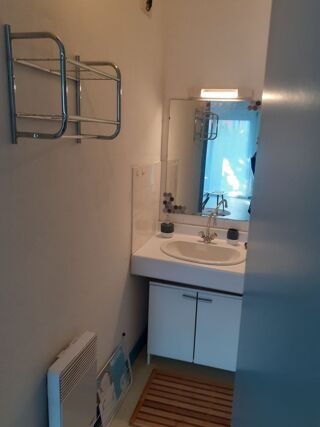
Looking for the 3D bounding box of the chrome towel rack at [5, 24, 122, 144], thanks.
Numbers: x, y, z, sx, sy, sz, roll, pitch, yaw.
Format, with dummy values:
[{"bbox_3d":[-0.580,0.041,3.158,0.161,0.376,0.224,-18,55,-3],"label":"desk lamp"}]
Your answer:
[{"bbox_3d":[-0.282,-0.382,1.078,0.195,0.316,0.386,6,14,16],"label":"chrome towel rack"}]

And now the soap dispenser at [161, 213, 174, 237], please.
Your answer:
[{"bbox_3d":[0.062,0.092,2.443,0.090,0.173,0.092,6,14,16],"label":"soap dispenser"}]

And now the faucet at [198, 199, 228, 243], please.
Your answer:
[{"bbox_3d":[0.325,0.106,2.227,0.147,0.242,0.206,6,14,16],"label":"faucet"}]

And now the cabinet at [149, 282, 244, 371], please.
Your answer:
[{"bbox_3d":[0.288,0.732,2.355,0.632,0.617,0.441,6,14,16],"label":"cabinet"}]

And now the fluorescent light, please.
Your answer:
[{"bbox_3d":[0.398,-0.790,2.208,0.243,0.051,0.059,6,14,16],"label":"fluorescent light"}]

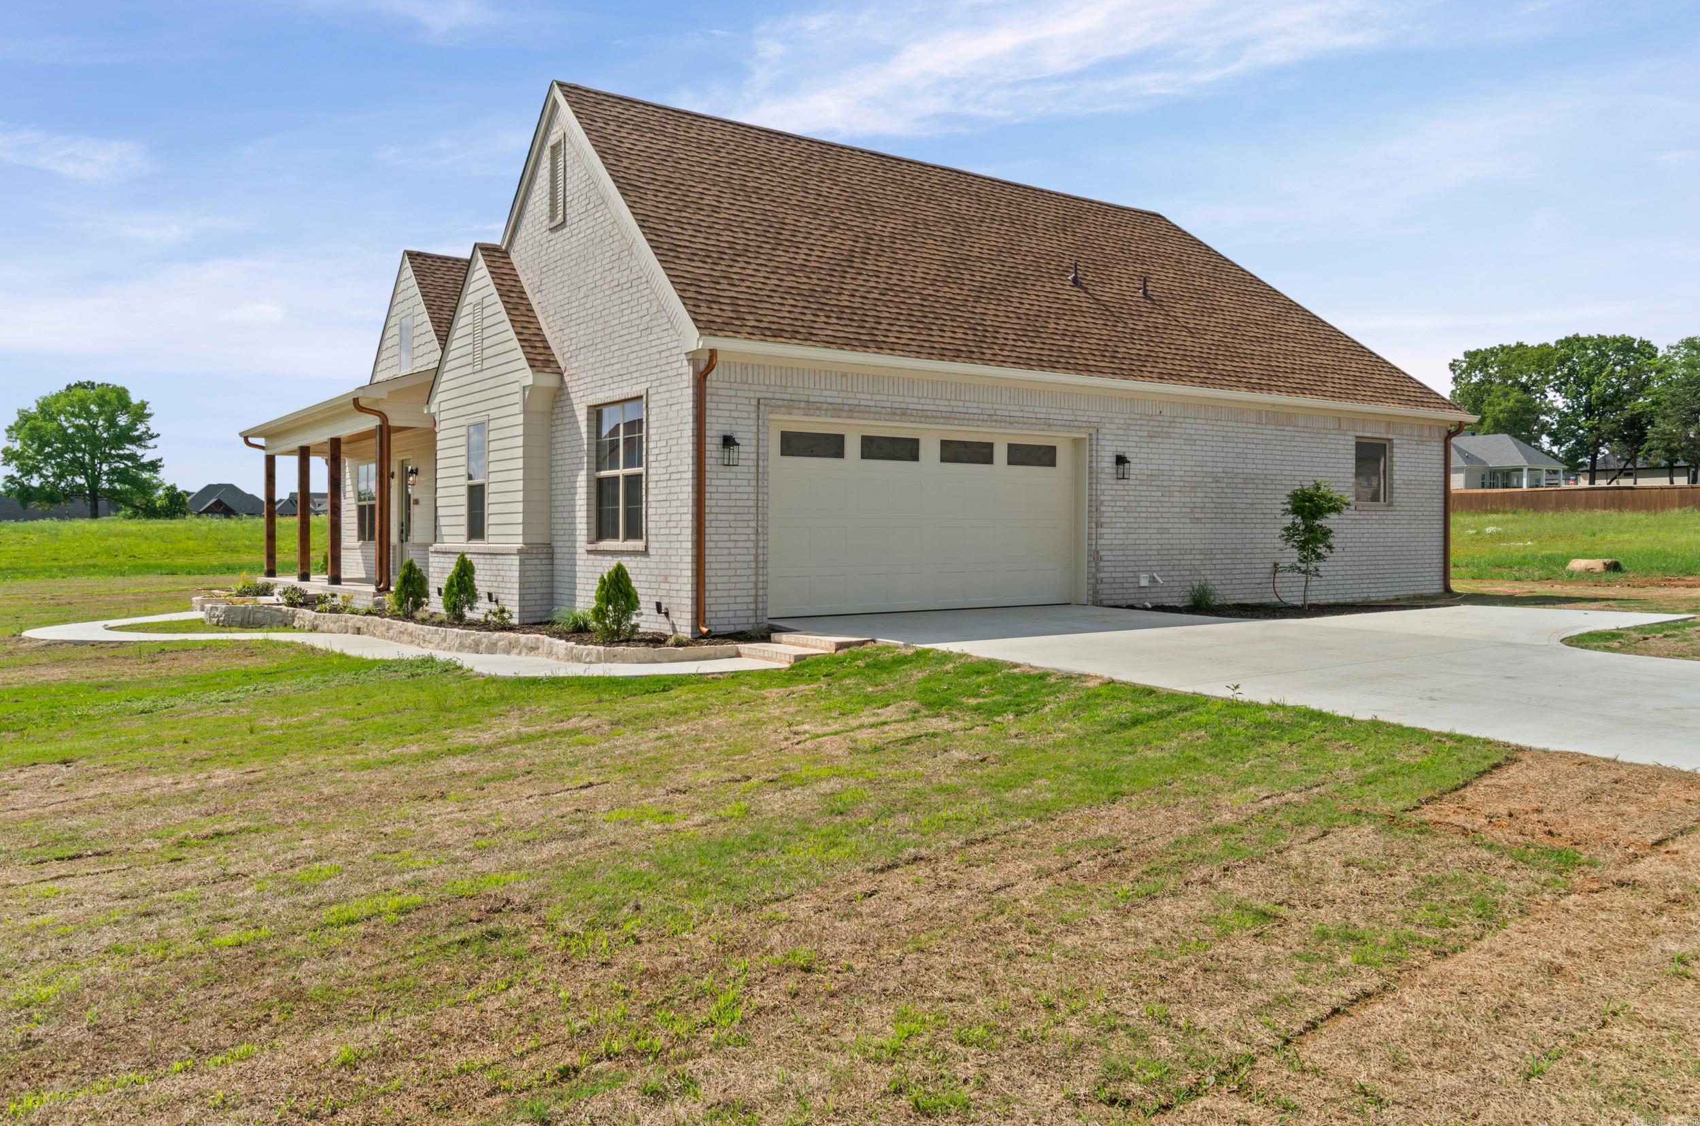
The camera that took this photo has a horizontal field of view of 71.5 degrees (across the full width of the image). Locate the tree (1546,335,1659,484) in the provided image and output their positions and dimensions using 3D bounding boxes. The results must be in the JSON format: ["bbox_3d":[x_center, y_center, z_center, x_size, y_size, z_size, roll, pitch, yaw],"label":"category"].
[{"bbox_3d":[77.760,-15.241,122.000,10.600,16.800,10.600,-1,2,-36],"label":"tree"}]

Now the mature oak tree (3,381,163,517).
[{"bbox_3d":[-64.975,-9.567,100.000,12.000,11.700,12.200,-1,2,-36],"label":"mature oak tree"}]

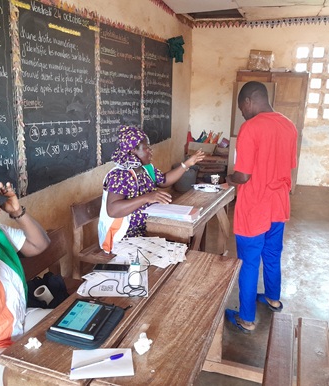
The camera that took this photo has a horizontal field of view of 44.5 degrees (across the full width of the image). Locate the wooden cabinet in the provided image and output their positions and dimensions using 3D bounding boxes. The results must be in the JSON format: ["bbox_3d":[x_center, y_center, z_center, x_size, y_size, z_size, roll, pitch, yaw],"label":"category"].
[{"bbox_3d":[1.653,-0.962,6.406,1.030,1.804,0.500,7,16,21],"label":"wooden cabinet"}]

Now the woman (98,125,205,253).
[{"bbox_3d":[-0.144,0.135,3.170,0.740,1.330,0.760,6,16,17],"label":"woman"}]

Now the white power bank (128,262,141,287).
[{"bbox_3d":[-0.132,0.367,1.799,0.045,0.104,0.024,2,15,3],"label":"white power bank"}]

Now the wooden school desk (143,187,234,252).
[{"bbox_3d":[0.235,0.393,3.441,0.420,0.703,1.200,7,16,21],"label":"wooden school desk"}]

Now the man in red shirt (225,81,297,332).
[{"bbox_3d":[0.646,0.077,2.812,0.480,1.654,0.370,-7,17,-28],"label":"man in red shirt"}]

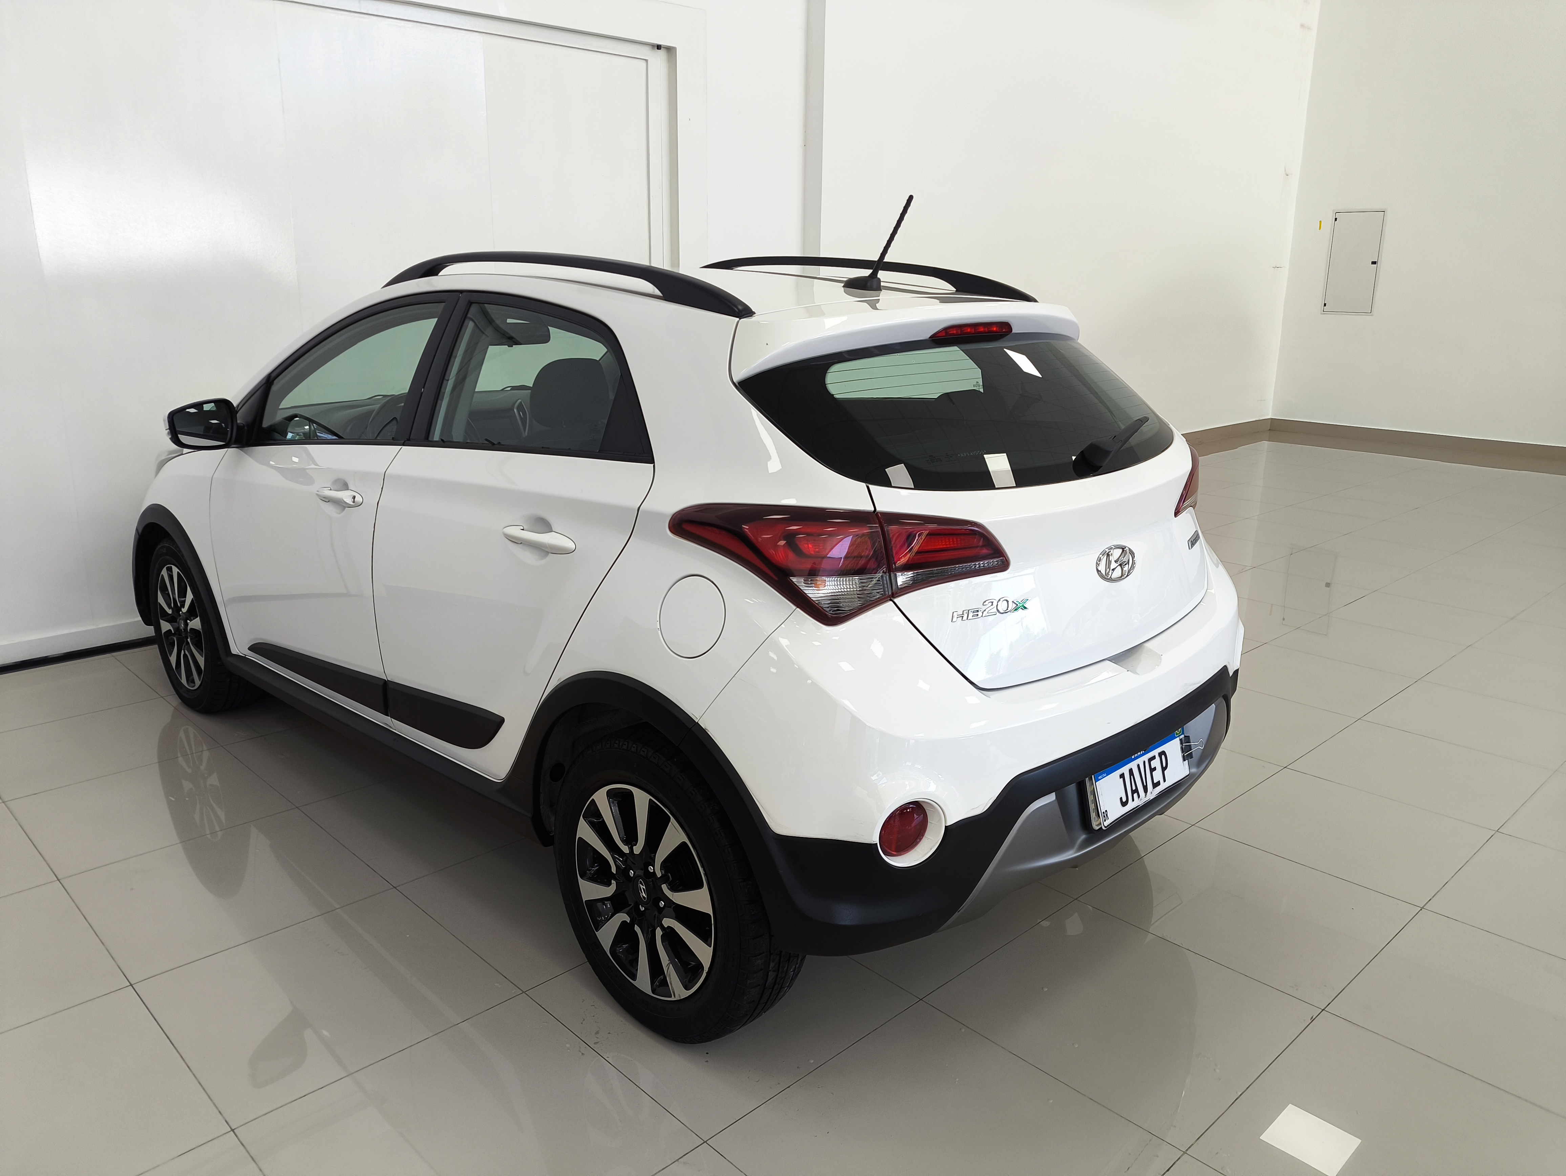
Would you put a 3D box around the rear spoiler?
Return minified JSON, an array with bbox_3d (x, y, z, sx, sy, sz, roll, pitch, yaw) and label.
[{"bbox_3d":[0.351,-0.558,2.496,0.210,0.160,1.180,14,20,42],"label":"rear spoiler"}]

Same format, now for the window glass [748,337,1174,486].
[{"bbox_3d":[0.491,-0.370,2.404,1.280,0.080,0.430,-14,59,-44],"label":"window glass"}]

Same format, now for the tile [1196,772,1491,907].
[{"bbox_3d":[1.591,0.684,3.200,0.600,0.010,0.600,-13,20,-42],"label":"tile"}]

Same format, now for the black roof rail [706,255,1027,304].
[{"bbox_3d":[0.148,-0.912,3.354,1.430,0.130,0.070,14,20,42],"label":"black roof rail"}]

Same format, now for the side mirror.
[{"bbox_3d":[-1.647,-0.465,3.201,0.140,0.145,0.200,14,20,42],"label":"side mirror"}]

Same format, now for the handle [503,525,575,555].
[{"bbox_3d":[-0.482,-0.096,2.246,0.245,0.045,0.045,14,20,42],"label":"handle"}]

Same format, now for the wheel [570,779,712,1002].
[{"bbox_3d":[-0.229,0.586,2.283,0.437,0.437,0.160,14,20,42],"label":"wheel"}]

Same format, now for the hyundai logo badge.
[{"bbox_3d":[0.678,-0.049,2.299,0.148,0.074,0.015,-14,3,-44],"label":"hyundai logo badge"}]

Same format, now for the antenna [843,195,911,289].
[{"bbox_3d":[0.211,-0.779,2.578,0.200,0.205,0.055,14,20,42],"label":"antenna"}]

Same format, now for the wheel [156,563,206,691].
[{"bbox_3d":[-2.021,0.121,3.961,0.440,0.440,0.180,14,20,42],"label":"wheel"}]

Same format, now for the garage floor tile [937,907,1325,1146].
[{"bbox_3d":[0.718,0.888,2.399,0.600,0.010,0.600,-13,20,-42],"label":"garage floor tile"}]

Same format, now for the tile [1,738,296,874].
[{"bbox_3d":[-1.826,0.631,3.268,0.600,0.010,0.600,-13,20,-42],"label":"tile"}]

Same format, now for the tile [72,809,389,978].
[{"bbox_3d":[-1.397,0.748,2.843,0.600,0.010,0.600,-13,20,-42],"label":"tile"}]

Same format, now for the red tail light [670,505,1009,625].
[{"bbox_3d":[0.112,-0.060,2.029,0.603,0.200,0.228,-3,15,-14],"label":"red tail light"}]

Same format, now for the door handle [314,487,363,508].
[{"bbox_3d":[-1.101,-0.225,2.809,0.220,0.047,0.050,14,20,42],"label":"door handle"}]

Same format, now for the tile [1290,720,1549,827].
[{"bbox_3d":[2.033,0.581,3.608,0.600,0.010,0.600,-13,20,-42],"label":"tile"}]

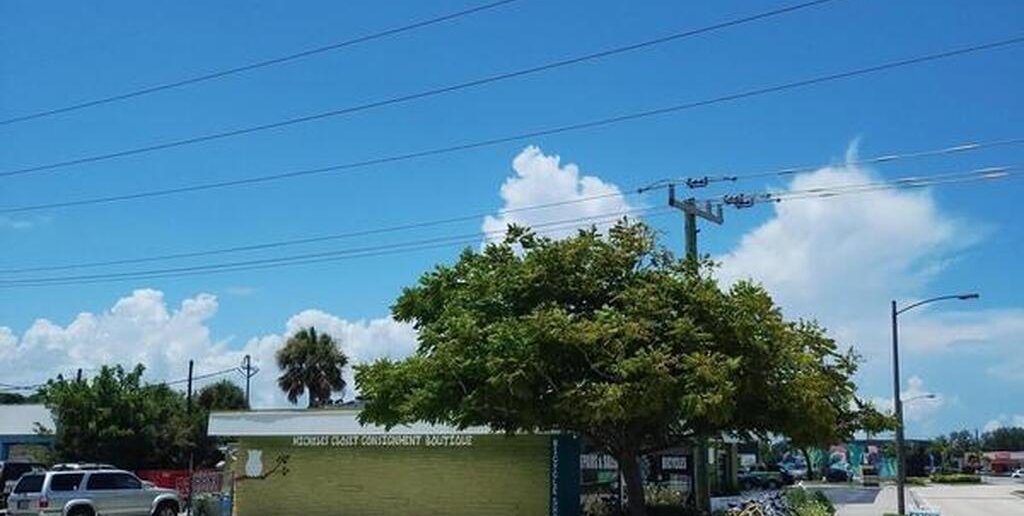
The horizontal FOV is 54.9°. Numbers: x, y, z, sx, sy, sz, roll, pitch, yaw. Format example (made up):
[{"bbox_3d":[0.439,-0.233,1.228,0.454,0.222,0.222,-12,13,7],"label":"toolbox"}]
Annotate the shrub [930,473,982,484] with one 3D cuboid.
[{"bbox_3d":[42.376,21.069,94.000,4.500,1.100,2.200,-5,-13,23],"label":"shrub"}]

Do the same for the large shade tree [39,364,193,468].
[{"bbox_3d":[-15.280,6.820,37.390,5.900,5.600,5.300,5,-13,-21],"label":"large shade tree"}]

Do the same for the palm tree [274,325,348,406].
[{"bbox_3d":[-9.840,7.490,47.470,3.600,8.450,3.600,3,-12,-12],"label":"palm tree"}]

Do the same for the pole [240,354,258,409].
[{"bbox_3d":[-23.470,14.250,86.920,1.900,11.500,0.500,3,-12,-15],"label":"pole"}]

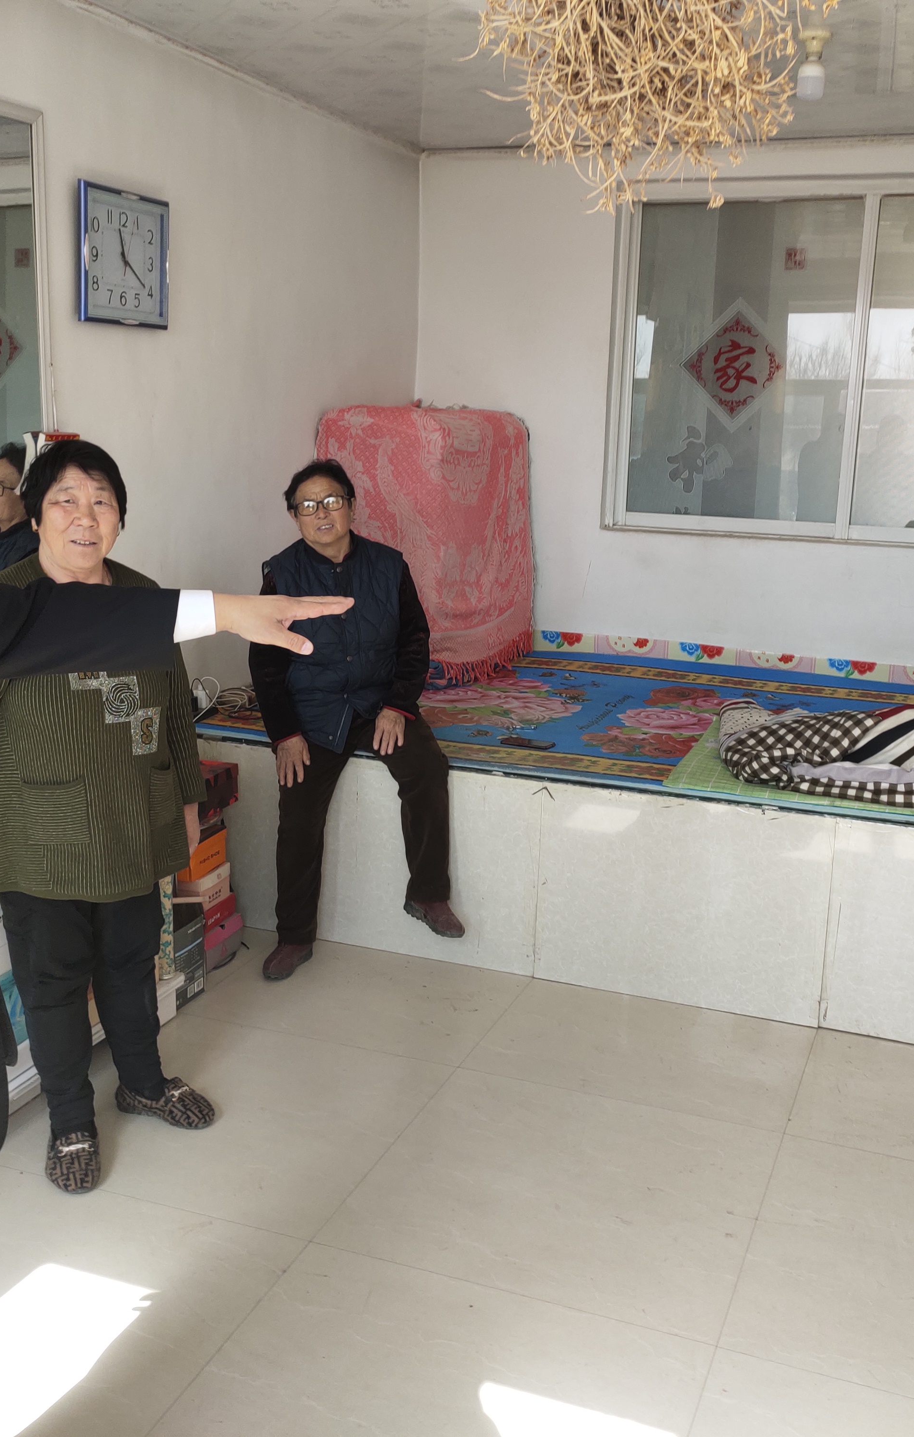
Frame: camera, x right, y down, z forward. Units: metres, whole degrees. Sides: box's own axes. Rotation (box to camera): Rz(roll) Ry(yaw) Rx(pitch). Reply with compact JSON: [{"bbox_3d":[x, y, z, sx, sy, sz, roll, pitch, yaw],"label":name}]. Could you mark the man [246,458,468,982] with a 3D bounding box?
[{"bbox_3d":[-0.302,-0.017,3.845,0.580,1.470,0.640,1,12,-2],"label":"man"}]

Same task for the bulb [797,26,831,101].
[{"bbox_3d":[0.889,-1.632,3.180,0.080,0.158,0.080,6,13,21],"label":"bulb"}]

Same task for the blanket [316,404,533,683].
[{"bbox_3d":[-0.109,-0.745,5.242,0.621,1.028,0.873,6,13,21],"label":"blanket"}]

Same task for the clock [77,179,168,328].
[{"bbox_3d":[-0.881,-1.223,3.360,0.045,0.328,0.400,5,13,18],"label":"clock"}]

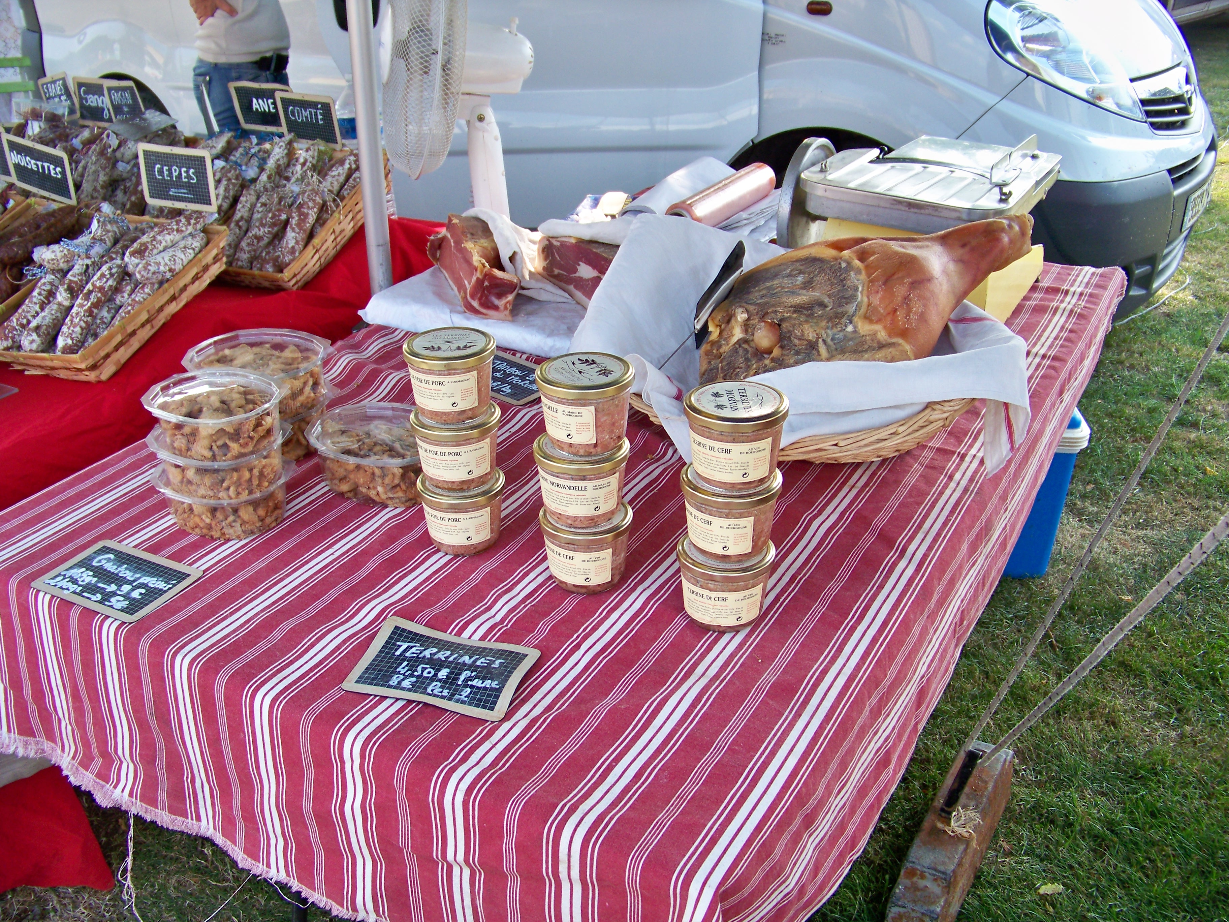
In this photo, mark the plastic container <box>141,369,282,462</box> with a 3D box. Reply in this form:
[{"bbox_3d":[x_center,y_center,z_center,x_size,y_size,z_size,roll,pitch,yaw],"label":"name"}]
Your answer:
[{"bbox_3d":[-0.400,-0.048,1.185,0.143,0.049,0.132,-6,27,-10],"label":"plastic container"}]

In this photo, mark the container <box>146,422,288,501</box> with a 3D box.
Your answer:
[{"bbox_3d":[-0.405,-0.004,1.211,0.141,0.052,0.141,-10,28,-18],"label":"container"}]

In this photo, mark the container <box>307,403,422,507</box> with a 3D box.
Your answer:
[{"bbox_3d":[-0.255,-0.003,1.291,0.154,0.061,0.154,-6,27,-11],"label":"container"}]

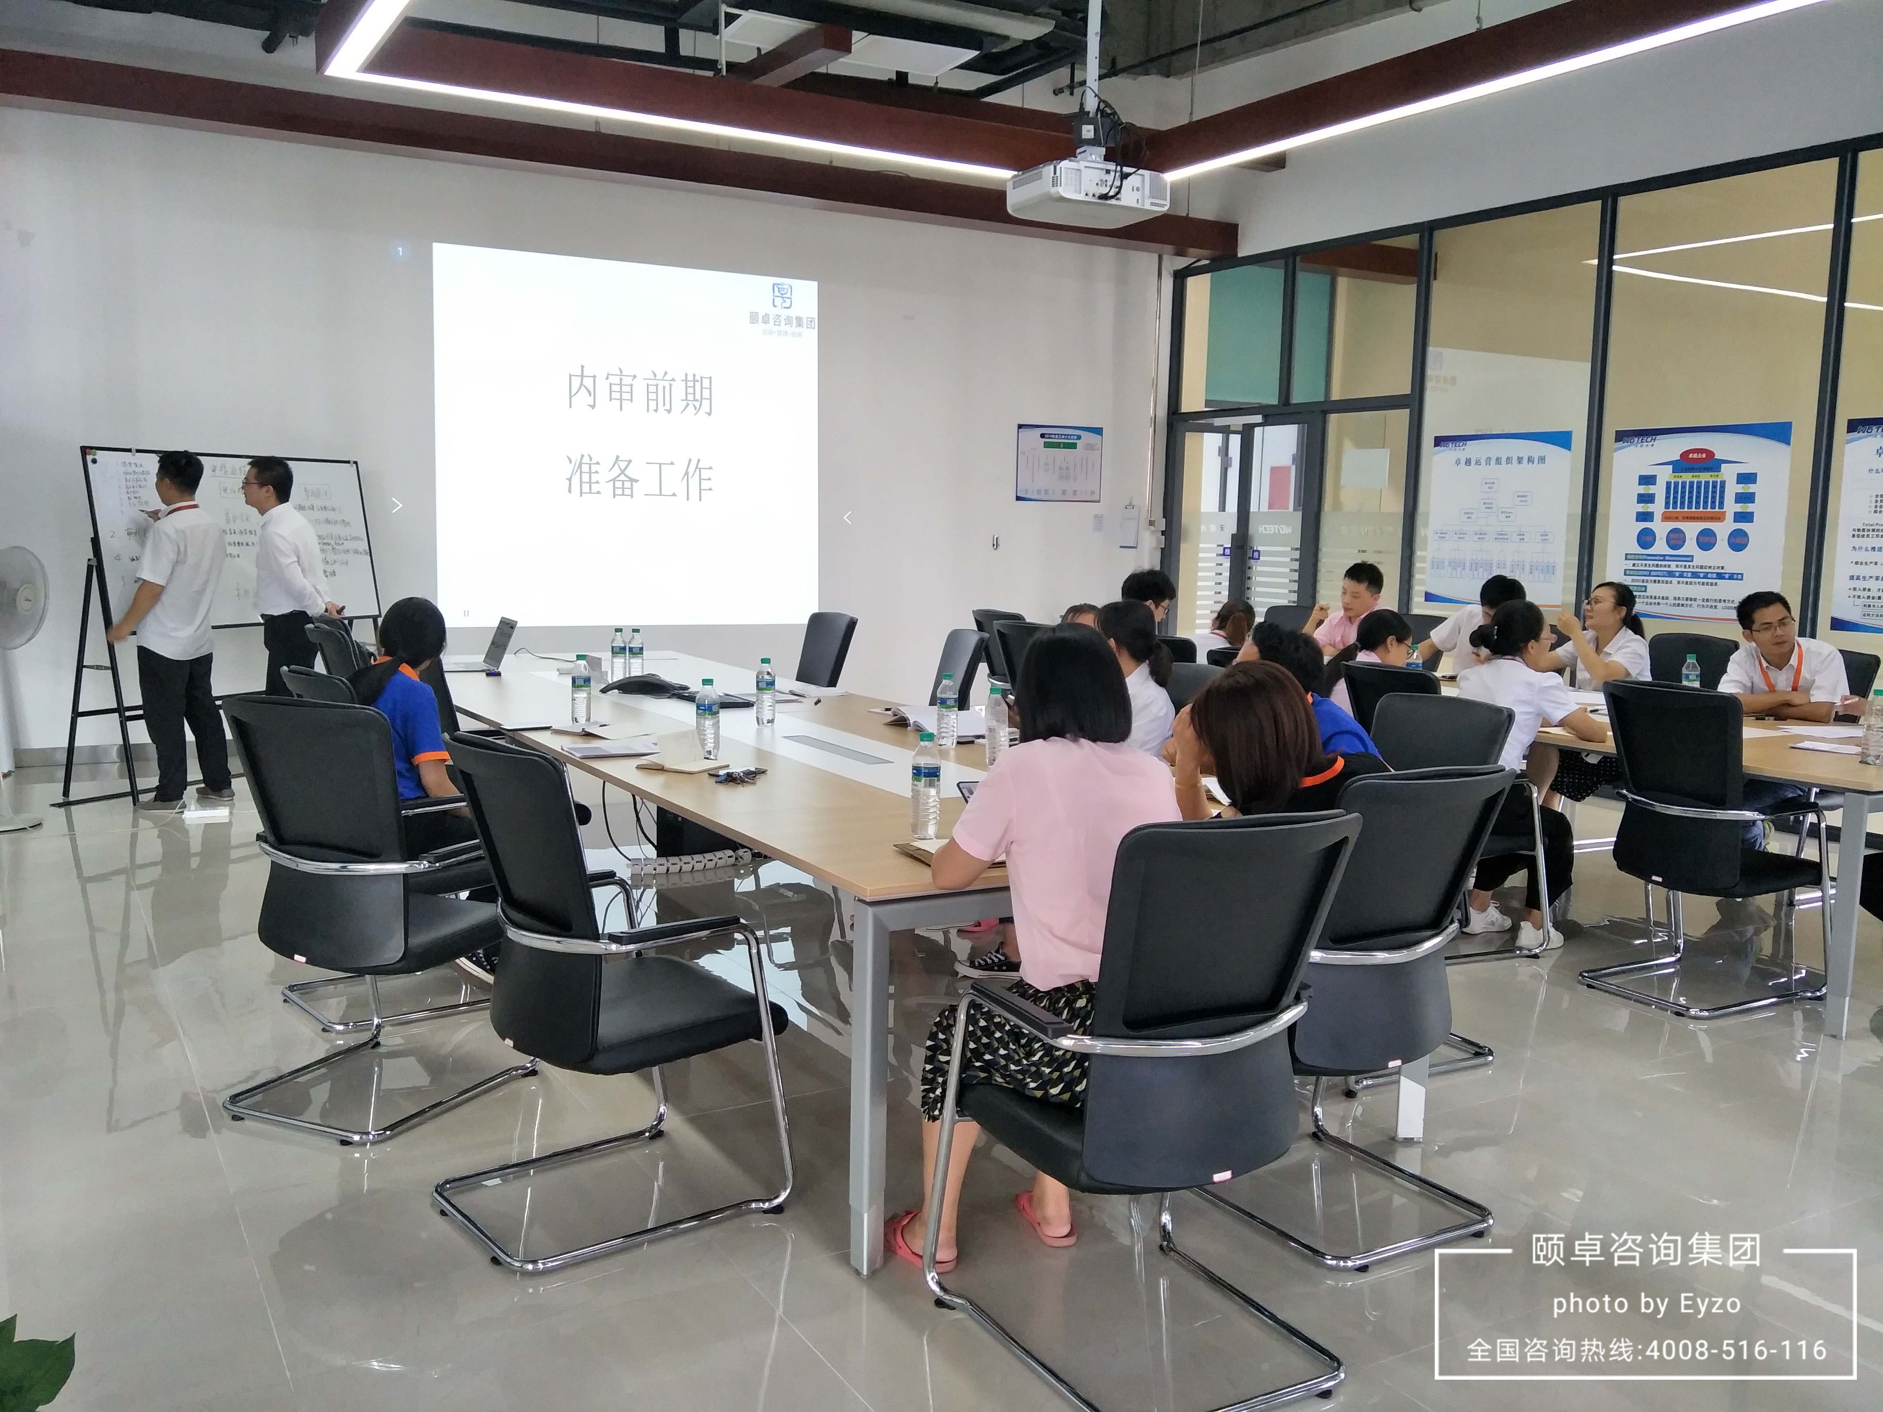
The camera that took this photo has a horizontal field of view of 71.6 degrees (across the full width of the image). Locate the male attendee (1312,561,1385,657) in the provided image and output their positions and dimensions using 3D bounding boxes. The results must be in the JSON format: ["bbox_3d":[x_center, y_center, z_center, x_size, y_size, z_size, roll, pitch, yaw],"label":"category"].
[{"bbox_3d":[2.052,-0.121,6.696,0.679,1.230,0.498,-4,9,-35],"label":"male attendee"}]

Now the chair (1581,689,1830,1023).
[{"bbox_3d":[2.372,0.405,4.060,0.582,0.965,0.517,-1,8,-21],"label":"chair"}]

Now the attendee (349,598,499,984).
[{"bbox_3d":[-1.586,0.263,3.971,0.750,1.250,0.500,-4,9,-38],"label":"attendee"}]

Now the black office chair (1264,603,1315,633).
[{"bbox_3d":[1.933,-0.092,7.895,0.630,1.000,0.570,-3,8,-30],"label":"black office chair"}]

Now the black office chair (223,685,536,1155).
[{"bbox_3d":[-1.359,0.451,3.130,0.544,0.965,0.553,5,8,28],"label":"black office chair"}]

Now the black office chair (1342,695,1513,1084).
[{"bbox_3d":[1.201,0.484,3.737,0.630,1.000,0.570,-3,8,-30],"label":"black office chair"}]

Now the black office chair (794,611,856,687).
[{"bbox_3d":[-0.712,0.097,5.665,0.580,0.965,0.520,-2,8,-25],"label":"black office chair"}]

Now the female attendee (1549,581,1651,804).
[{"bbox_3d":[2.718,0.069,5.573,0.713,1.210,0.486,-1,8,-17],"label":"female attendee"}]

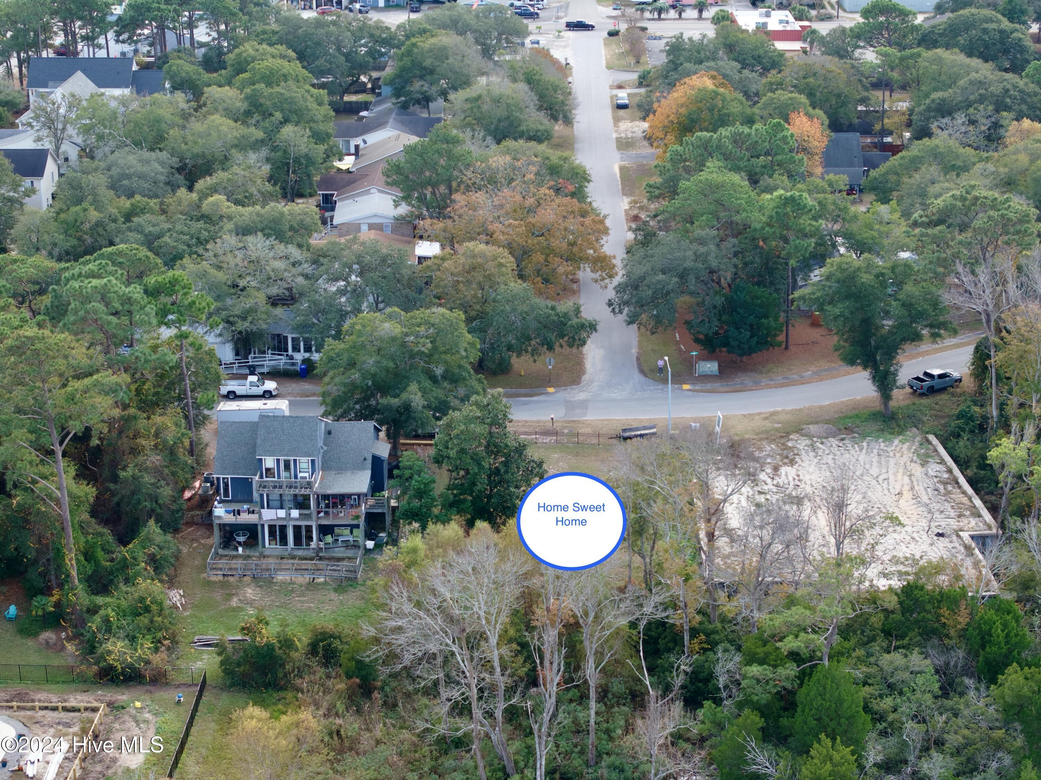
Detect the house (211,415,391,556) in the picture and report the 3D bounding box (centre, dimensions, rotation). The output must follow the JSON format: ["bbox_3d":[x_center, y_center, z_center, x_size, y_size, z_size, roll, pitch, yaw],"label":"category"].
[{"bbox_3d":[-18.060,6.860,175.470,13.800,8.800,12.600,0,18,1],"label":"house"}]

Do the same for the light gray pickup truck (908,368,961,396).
[{"bbox_3d":[39.544,-0.822,200.107,5.500,1.840,1.950,-12,22,-31],"label":"light gray pickup truck"}]

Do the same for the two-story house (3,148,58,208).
[{"bbox_3d":[-64.571,-26.800,268.542,10.200,8.500,8.900,-1,19,-2],"label":"two-story house"}]

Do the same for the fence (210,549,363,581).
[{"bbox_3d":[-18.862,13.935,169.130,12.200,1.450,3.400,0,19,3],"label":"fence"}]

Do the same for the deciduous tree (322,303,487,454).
[{"bbox_3d":[-10.380,-0.560,183.490,14.400,13.000,14.400,0,18,1],"label":"deciduous tree"}]

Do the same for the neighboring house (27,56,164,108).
[{"bbox_3d":[-64.765,-46.142,323.647,20.700,9.300,14.500,0,19,2],"label":"neighboring house"}]

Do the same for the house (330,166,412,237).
[{"bbox_3d":[-17.590,-22.940,260.780,10.200,4.900,22.500,0,18,1],"label":"house"}]

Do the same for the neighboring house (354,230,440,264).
[{"bbox_3d":[-15.490,-14.840,237.770,12.500,4.100,10.800,0,18,1],"label":"neighboring house"}]

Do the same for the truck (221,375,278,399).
[{"bbox_3d":[-25.855,-0.400,200.767,5.700,1.850,2.000,-1,19,-2],"label":"truck"}]

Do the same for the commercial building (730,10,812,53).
[{"bbox_3d":[44.879,-62.374,373.113,12.300,5.800,25.000,-1,19,0],"label":"commercial building"}]

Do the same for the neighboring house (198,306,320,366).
[{"bbox_3d":[-25.470,-6.100,210.670,13.200,4.700,9.500,0,18,1],"label":"neighboring house"}]

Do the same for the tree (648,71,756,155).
[{"bbox_3d":[25.360,-39.010,297.540,15.200,12.100,15.200,0,18,1],"label":"tree"}]

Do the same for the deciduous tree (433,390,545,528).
[{"bbox_3d":[-2.440,5.820,170.390,9.000,11.600,9.000,0,18,1],"label":"deciduous tree"}]

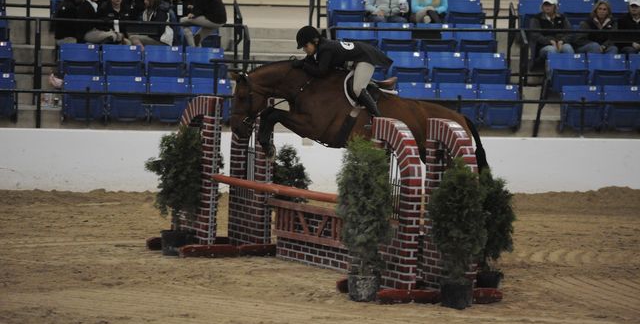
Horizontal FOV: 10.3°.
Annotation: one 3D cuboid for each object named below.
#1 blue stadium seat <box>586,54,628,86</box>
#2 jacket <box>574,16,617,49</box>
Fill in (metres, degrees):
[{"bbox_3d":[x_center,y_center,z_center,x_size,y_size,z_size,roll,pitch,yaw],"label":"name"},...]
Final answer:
[{"bbox_3d":[3.857,-1.107,47.669,0.520,0.670,0.420,1,4,-7],"label":"blue stadium seat"},{"bbox_3d":[3.609,-1.660,46.462,0.540,0.520,0.360,1,4,-6],"label":"jacket"}]

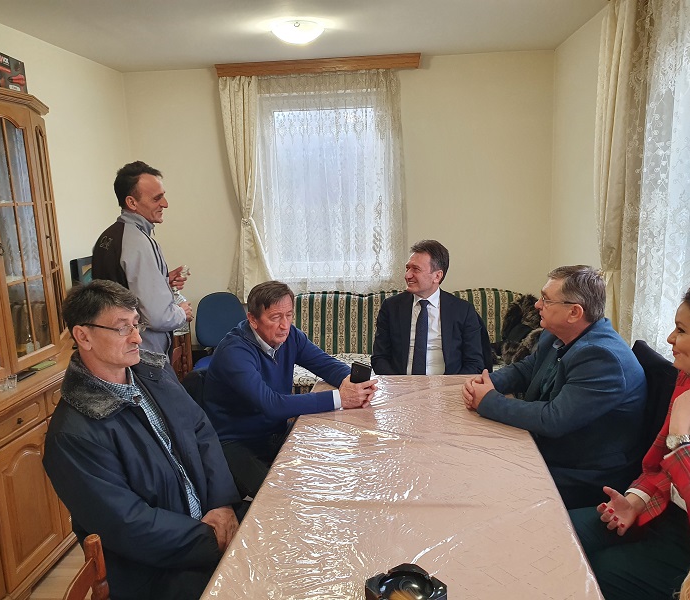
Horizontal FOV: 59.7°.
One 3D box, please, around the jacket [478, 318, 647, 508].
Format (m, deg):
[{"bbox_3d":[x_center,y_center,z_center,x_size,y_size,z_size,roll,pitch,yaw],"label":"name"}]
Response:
[{"bbox_3d":[0.741,0.356,2.065,0.520,0.650,0.520,-3,11,-1],"label":"jacket"}]

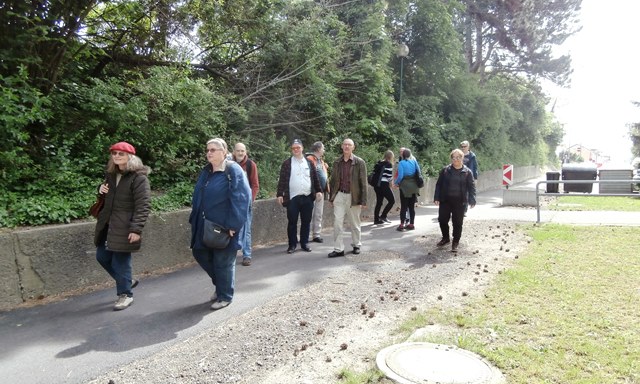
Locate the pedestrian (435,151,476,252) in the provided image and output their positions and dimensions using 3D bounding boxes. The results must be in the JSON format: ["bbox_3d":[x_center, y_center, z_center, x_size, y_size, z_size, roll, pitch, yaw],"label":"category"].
[{"bbox_3d":[2.223,0.114,7.280,0.640,1.620,0.450,2,5,22],"label":"pedestrian"}]

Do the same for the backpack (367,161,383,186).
[{"bbox_3d":[1.231,-0.396,9.750,0.250,0.510,0.310,7,1,-29],"label":"backpack"}]

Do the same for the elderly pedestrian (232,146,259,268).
[{"bbox_3d":[-1.107,0.168,6.181,0.540,1.680,0.420,1,5,17],"label":"elderly pedestrian"}]

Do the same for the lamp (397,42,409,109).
[{"bbox_3d":[2.948,-3.037,15.814,0.450,4.500,0.450,3,5,31],"label":"lamp"}]

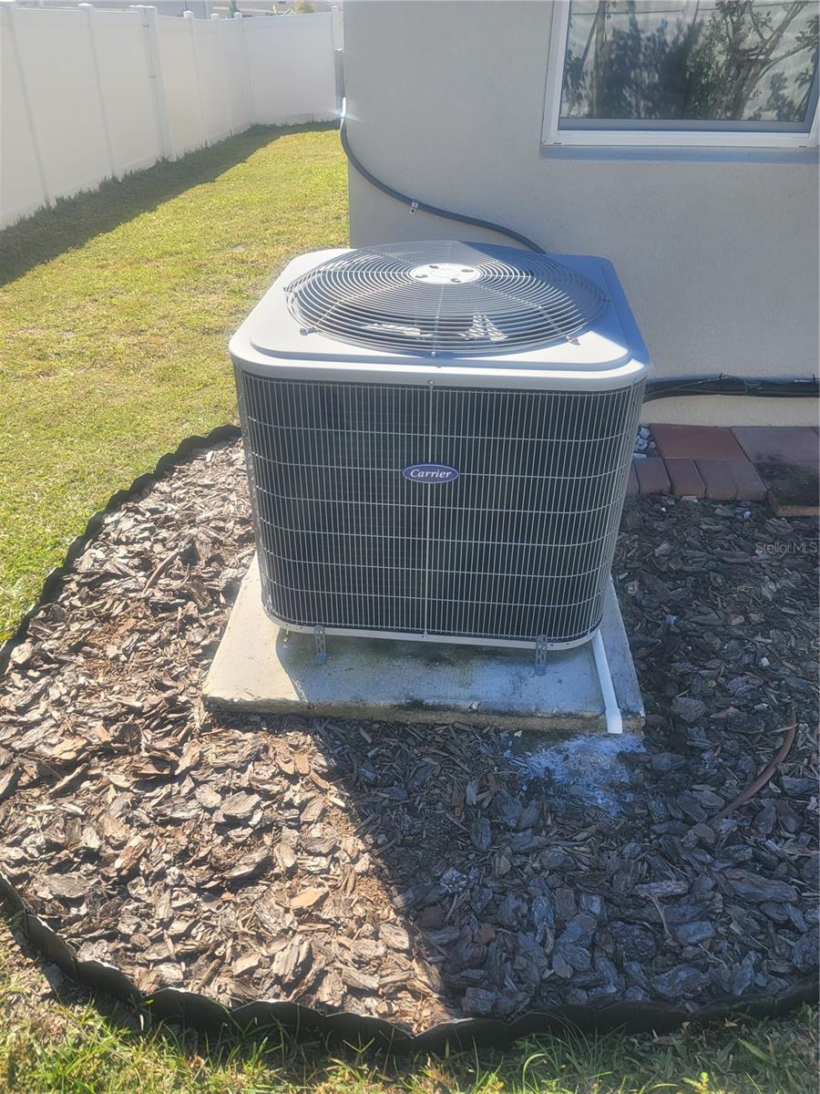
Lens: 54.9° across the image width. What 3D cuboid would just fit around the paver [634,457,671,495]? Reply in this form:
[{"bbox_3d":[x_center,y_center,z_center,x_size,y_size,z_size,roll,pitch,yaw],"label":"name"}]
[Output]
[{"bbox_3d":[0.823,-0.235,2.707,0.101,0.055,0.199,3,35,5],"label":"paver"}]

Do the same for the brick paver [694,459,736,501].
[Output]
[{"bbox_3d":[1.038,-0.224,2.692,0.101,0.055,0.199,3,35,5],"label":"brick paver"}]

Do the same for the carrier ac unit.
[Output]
[{"bbox_3d":[0.086,-0.313,2.114,0.888,0.812,0.888,3,35,5],"label":"carrier ac unit"}]

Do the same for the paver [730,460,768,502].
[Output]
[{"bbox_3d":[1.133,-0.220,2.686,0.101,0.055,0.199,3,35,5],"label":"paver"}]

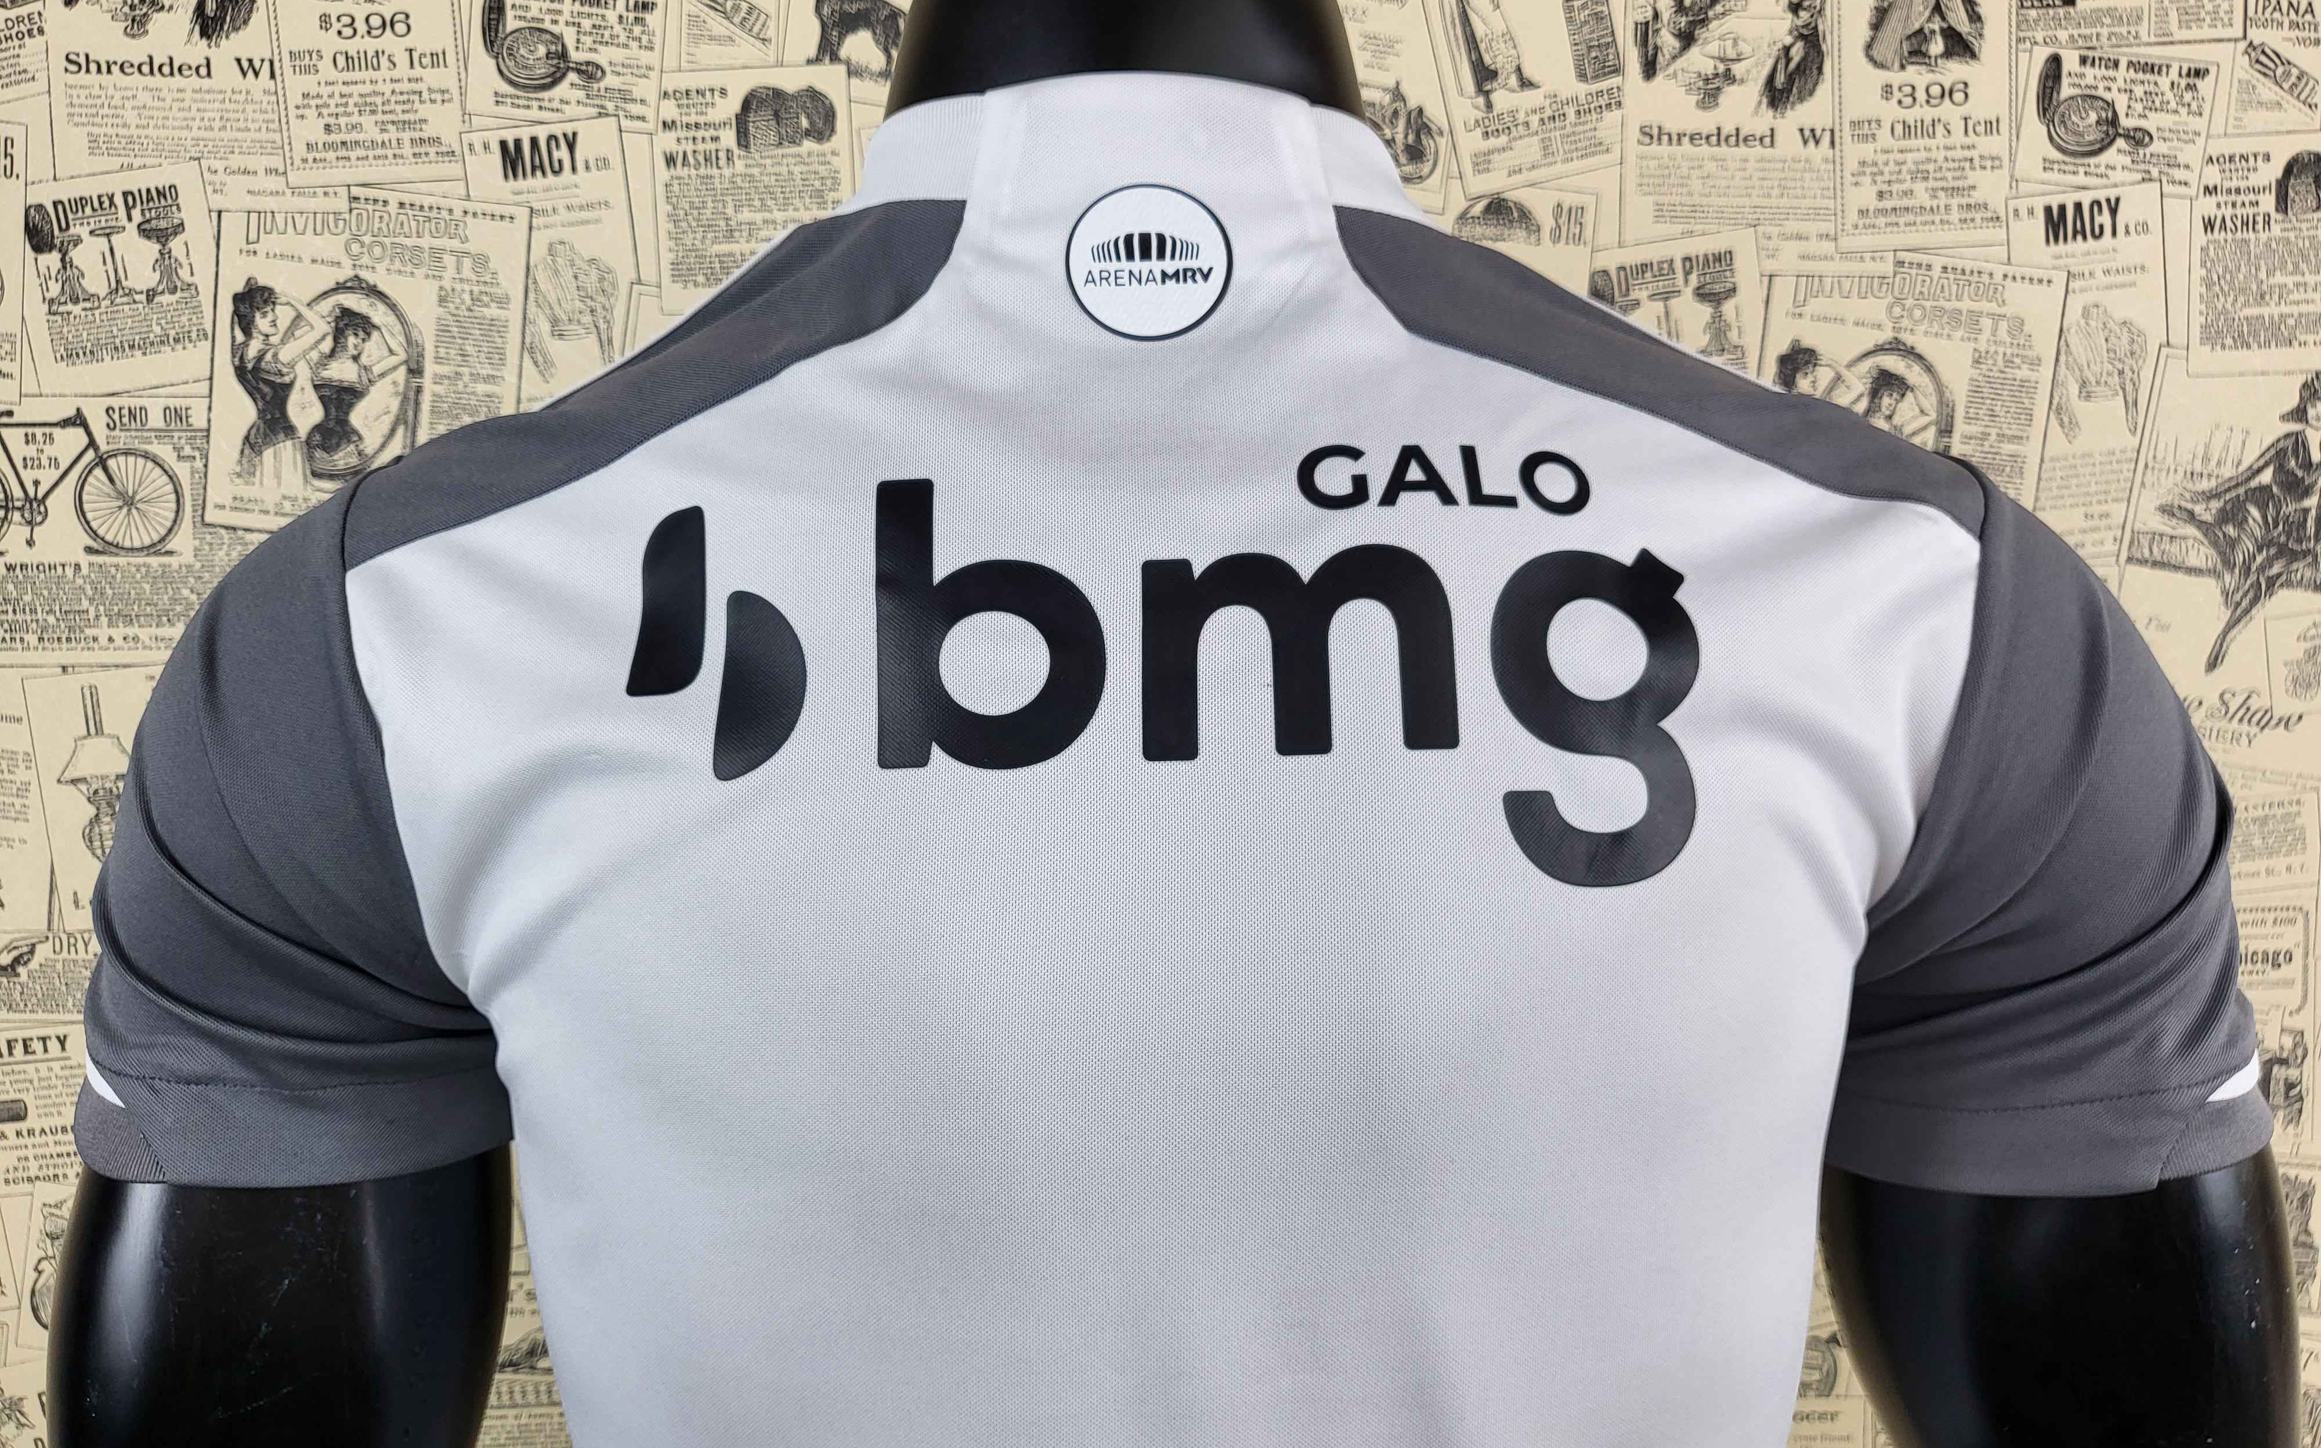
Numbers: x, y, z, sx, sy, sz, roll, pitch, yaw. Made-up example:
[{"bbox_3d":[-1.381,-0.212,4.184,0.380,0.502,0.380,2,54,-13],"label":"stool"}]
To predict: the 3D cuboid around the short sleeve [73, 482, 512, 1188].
[{"bbox_3d":[-0.247,0.026,0.505,0.118,0.190,0.150,1,6,2],"label":"short sleeve"}]

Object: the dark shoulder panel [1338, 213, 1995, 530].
[{"bbox_3d":[0.135,-0.095,0.480,0.168,0.090,0.085,1,6,2],"label":"dark shoulder panel"}]

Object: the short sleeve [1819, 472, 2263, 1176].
[{"bbox_3d":[0.251,0.026,0.498,0.118,0.190,0.150,1,6,2],"label":"short sleeve"}]

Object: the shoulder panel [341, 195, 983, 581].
[{"bbox_3d":[-0.138,-0.094,0.487,0.163,0.095,0.085,1,6,2],"label":"shoulder panel"}]

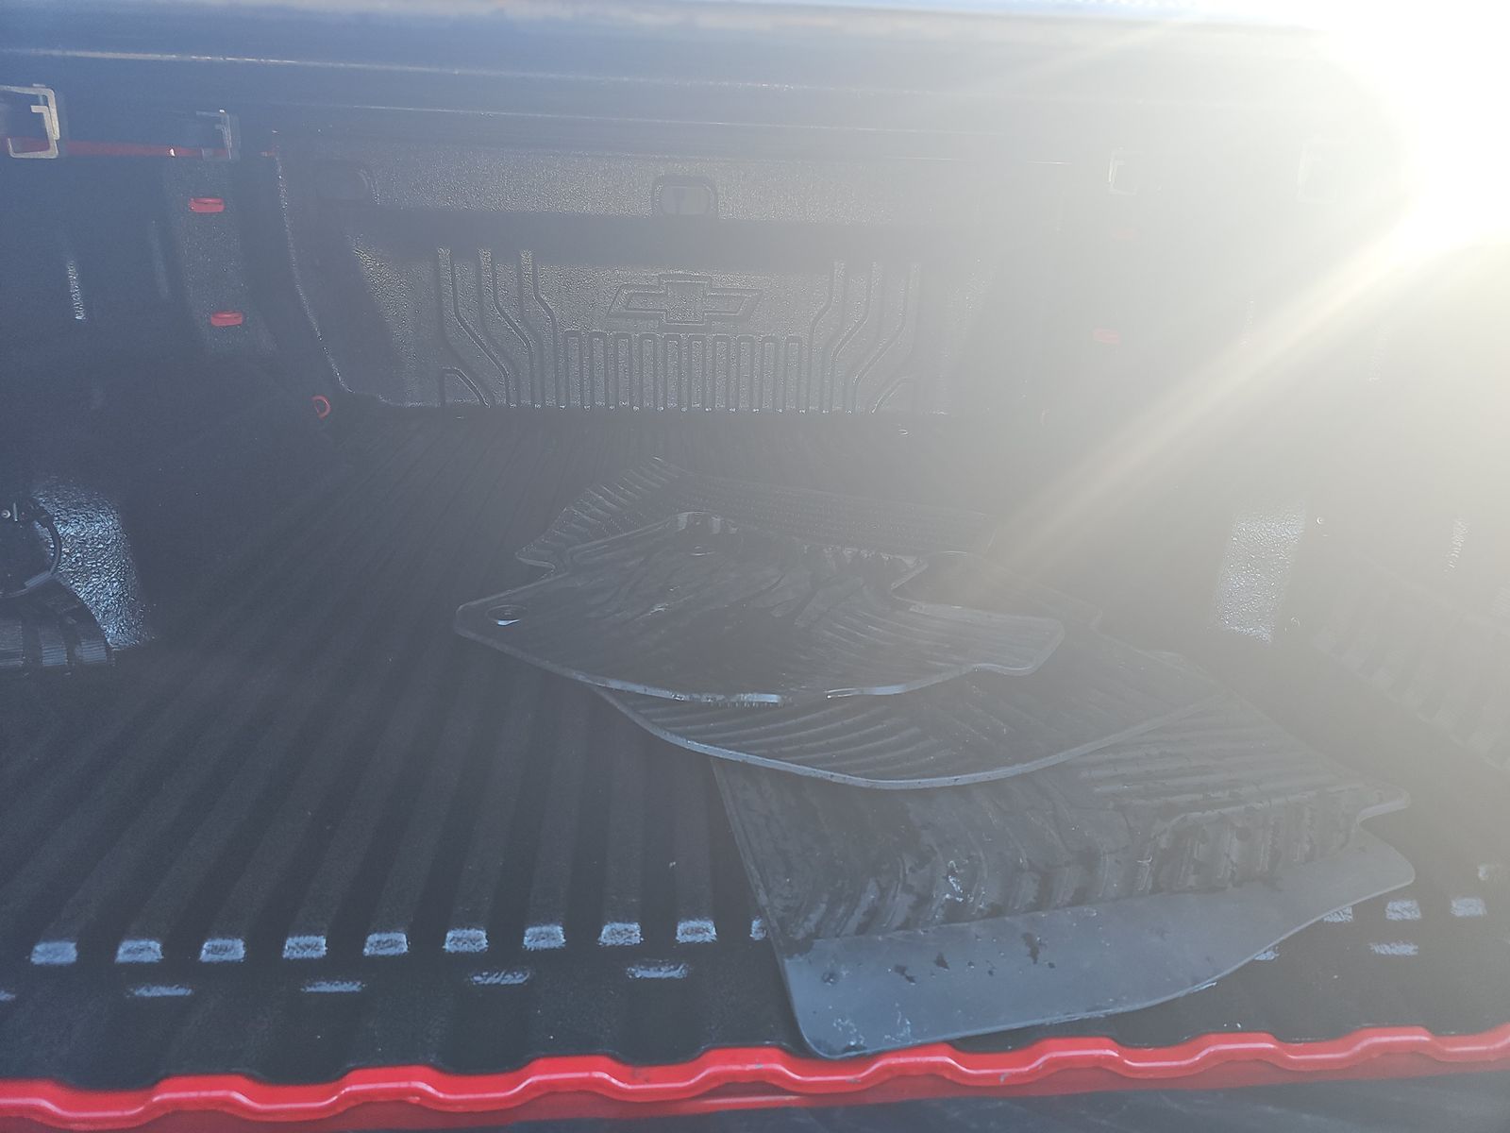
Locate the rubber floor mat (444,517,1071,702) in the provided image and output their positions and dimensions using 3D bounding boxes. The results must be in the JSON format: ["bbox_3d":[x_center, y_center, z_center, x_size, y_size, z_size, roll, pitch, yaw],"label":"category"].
[{"bbox_3d":[0.021,0.047,1.066,0.537,0.050,0.470,16,24,31],"label":"rubber floor mat"}]

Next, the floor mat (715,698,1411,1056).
[{"bbox_3d":[0.226,0.159,0.813,0.525,0.055,0.475,-2,21,-11],"label":"floor mat"}]

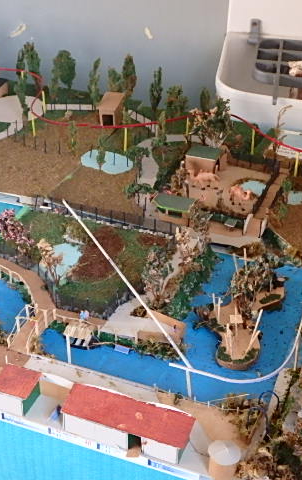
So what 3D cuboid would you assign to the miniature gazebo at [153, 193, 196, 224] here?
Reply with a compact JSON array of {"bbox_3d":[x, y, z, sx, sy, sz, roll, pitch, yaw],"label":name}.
[{"bbox_3d":[0.040,-0.052,1.298,0.070,0.029,0.045,12,37,19],"label":"miniature gazebo"}]

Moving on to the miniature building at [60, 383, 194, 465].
[{"bbox_3d":[-0.027,0.217,0.911,0.152,0.034,0.046,12,37,19],"label":"miniature building"}]

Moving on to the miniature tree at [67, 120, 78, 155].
[{"bbox_3d":[-0.150,-0.194,1.471,0.019,0.071,0.019,-1,35,1],"label":"miniature tree"}]

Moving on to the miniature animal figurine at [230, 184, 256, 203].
[{"bbox_3d":[0.153,-0.077,1.321,0.019,0.039,0.047,-22,40,-27],"label":"miniature animal figurine"}]

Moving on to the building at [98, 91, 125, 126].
[{"bbox_3d":[-0.080,-0.265,1.584,0.035,0.056,0.040,7,36,12],"label":"building"}]

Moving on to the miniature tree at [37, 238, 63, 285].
[{"bbox_3d":[-0.147,0.030,1.144,0.039,0.078,0.039,-1,35,1],"label":"miniature tree"}]

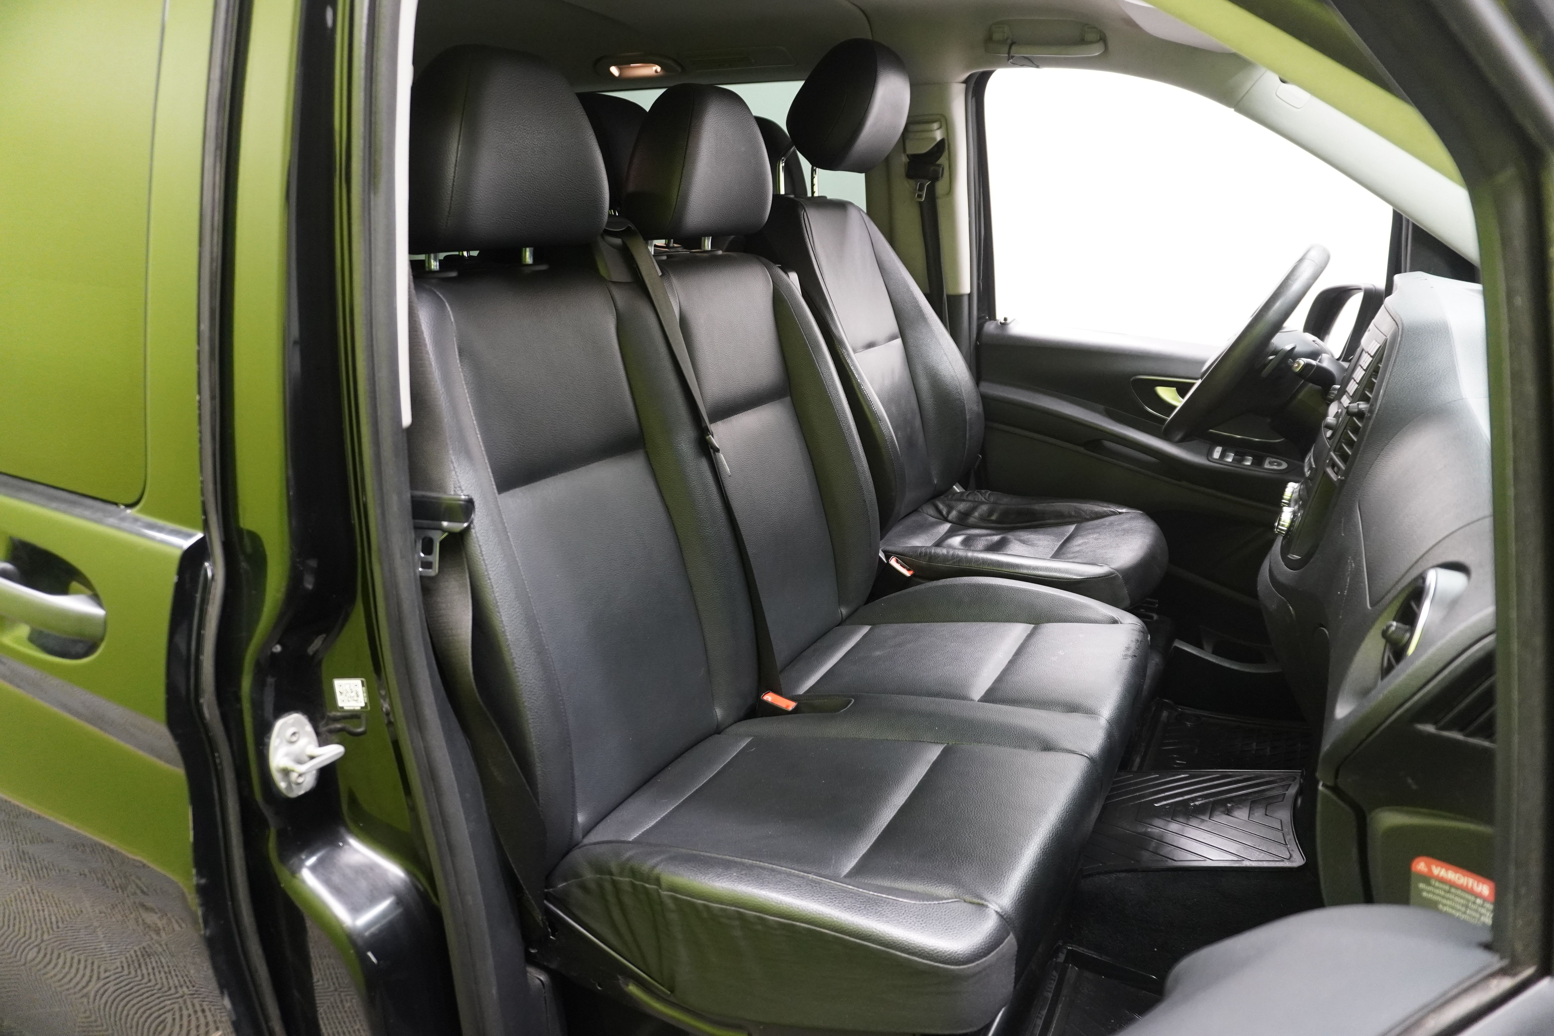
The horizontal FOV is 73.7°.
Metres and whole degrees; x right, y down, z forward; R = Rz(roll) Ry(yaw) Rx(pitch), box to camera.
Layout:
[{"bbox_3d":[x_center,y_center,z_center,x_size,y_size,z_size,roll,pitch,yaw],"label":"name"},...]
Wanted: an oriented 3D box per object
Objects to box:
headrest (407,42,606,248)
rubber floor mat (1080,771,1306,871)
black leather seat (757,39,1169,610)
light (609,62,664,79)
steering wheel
[{"bbox_3d":[-0.329,-0.420,1.184,0.120,0.232,0.275,9,21,28],"label":"headrest"},{"bbox_3d":[0.591,0.433,1.509,0.340,0.020,0.250,-9,11,32],"label":"rubber floor mat"},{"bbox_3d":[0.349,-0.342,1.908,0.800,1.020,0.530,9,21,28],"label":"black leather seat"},{"bbox_3d":[-0.308,-0.981,2.271,0.140,0.030,0.050,9,21,28],"label":"light"},{"bbox_3d":[0.783,-0.267,1.708,0.090,0.385,0.385,38,31,14],"label":"steering wheel"}]

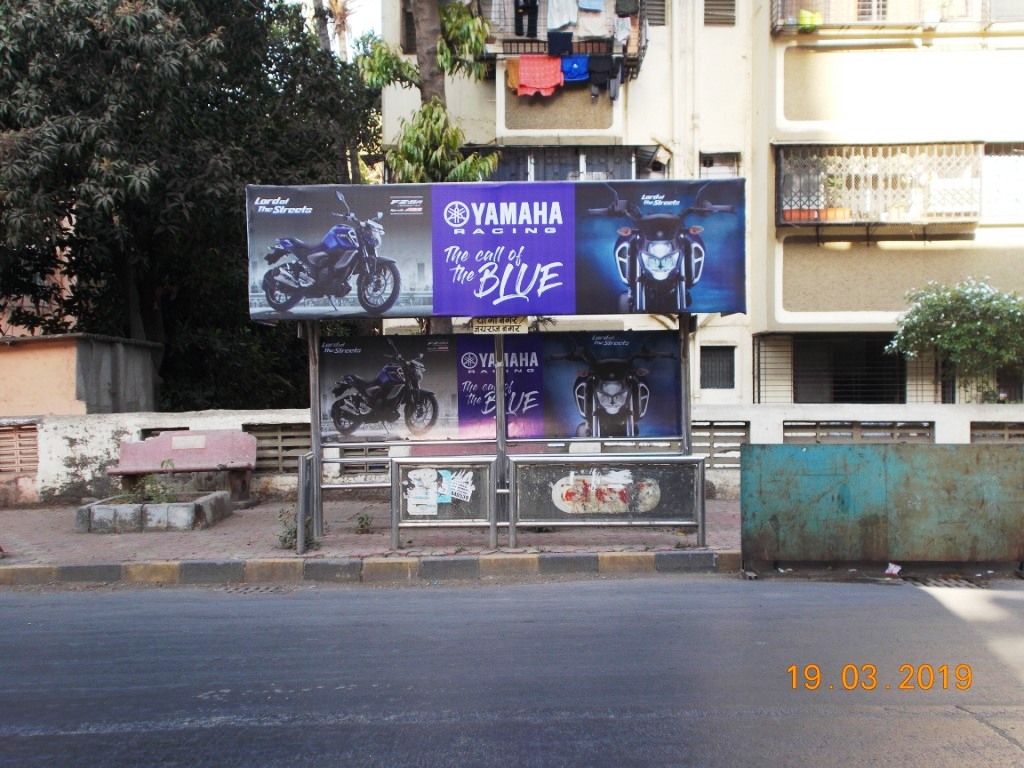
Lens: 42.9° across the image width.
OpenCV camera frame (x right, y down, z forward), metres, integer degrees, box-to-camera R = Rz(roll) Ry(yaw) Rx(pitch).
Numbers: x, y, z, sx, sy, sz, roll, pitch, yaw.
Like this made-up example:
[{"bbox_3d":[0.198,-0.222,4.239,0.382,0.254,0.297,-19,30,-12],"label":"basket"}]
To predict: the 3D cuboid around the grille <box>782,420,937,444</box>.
[{"bbox_3d":[4.165,0.719,15.600,1.770,0.570,0.100,0,1,6],"label":"grille"}]

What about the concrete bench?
[{"bbox_3d":[-3.890,0.973,15.350,1.670,0.850,0.570,-1,1,-8],"label":"concrete bench"}]

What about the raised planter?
[{"bbox_3d":[-3.840,1.365,14.170,1.360,0.280,1.580,-1,1,0],"label":"raised planter"}]

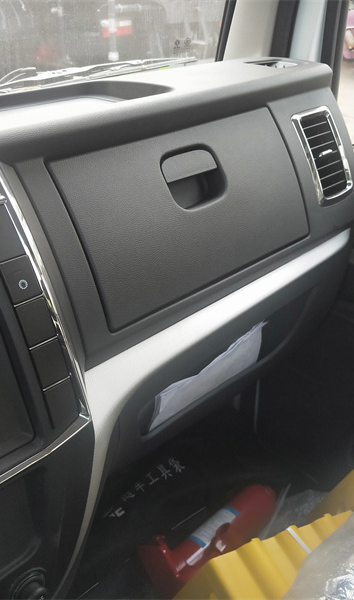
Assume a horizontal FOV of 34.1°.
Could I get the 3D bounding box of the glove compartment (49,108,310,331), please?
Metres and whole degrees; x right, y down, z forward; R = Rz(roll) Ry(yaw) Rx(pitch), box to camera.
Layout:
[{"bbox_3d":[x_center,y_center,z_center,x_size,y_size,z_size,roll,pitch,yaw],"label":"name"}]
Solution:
[{"bbox_3d":[0.006,-0.100,0.654,0.314,0.168,0.085,-26,11,-36],"label":"glove compartment"}]

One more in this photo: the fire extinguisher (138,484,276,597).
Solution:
[{"bbox_3d":[0.060,0.441,1.061,0.285,0.095,0.088,-24,19,-35],"label":"fire extinguisher"}]

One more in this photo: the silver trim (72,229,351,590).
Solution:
[{"bbox_3d":[0.045,0.158,0.794,0.467,0.451,0.121,-26,39,-36],"label":"silver trim"}]

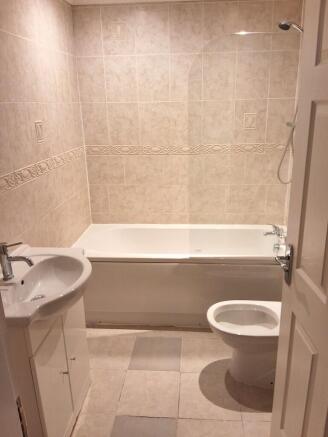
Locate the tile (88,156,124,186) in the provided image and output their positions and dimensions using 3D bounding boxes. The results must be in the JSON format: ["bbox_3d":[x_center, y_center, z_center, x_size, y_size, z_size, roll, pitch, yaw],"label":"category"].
[{"bbox_3d":[-0.491,-0.407,3.004,0.321,0.255,0.012,0,19,5],"label":"tile"}]

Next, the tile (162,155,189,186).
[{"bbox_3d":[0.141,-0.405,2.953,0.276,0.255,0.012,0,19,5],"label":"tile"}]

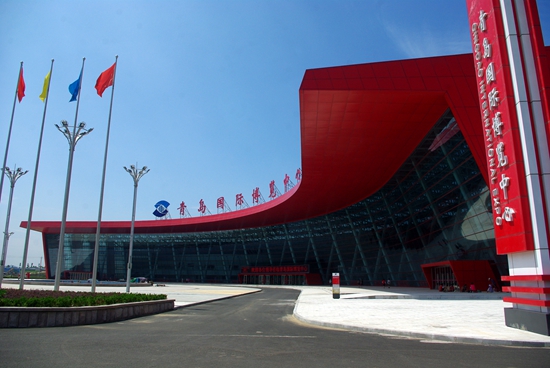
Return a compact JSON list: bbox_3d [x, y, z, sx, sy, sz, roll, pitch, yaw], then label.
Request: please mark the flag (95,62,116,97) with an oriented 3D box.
[{"bbox_3d":[-11.621,-7.212,28.359,1.600,2.350,0.400,-6,-15,24],"label":"flag"}]

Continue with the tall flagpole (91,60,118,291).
[{"bbox_3d":[-10.864,-0.799,26.408,0.220,16.420,0.220,0,-14,0],"label":"tall flagpole"}]

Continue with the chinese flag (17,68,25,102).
[{"bbox_3d":[-18.104,-7.015,29.407,0.400,2.400,1.200,6,-15,-21],"label":"chinese flag"}]

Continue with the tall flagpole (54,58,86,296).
[{"bbox_3d":[-13.246,-0.727,26.738,0.220,16.420,0.220,0,-14,0],"label":"tall flagpole"}]

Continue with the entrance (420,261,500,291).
[{"bbox_3d":[25.760,13.230,58.690,5.600,3.750,14.500,-1,-14,6],"label":"entrance"}]

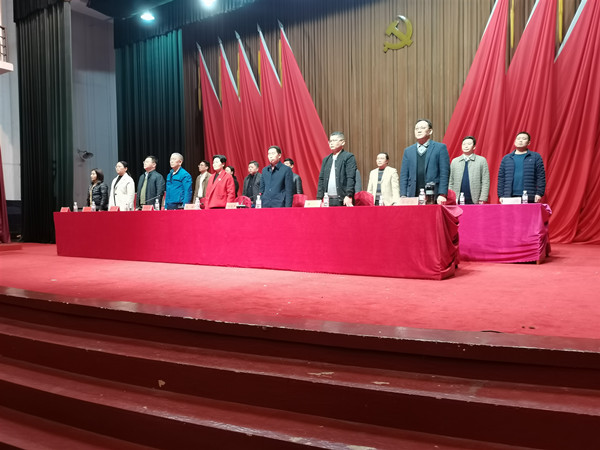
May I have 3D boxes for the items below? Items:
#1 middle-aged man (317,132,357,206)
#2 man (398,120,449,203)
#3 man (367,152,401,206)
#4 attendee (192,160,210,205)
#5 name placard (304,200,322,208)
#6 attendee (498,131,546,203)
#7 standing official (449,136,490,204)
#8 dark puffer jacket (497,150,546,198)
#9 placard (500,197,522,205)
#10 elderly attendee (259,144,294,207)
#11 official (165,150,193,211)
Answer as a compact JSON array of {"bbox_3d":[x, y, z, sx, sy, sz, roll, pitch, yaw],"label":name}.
[{"bbox_3d":[0.507,-0.344,6.403,0.560,1.744,0.350,0,2,32],"label":"middle-aged man"},{"bbox_3d":[1.532,-0.387,5.924,0.530,1.810,0.330,0,2,31],"label":"man"},{"bbox_3d":[1.389,-0.359,7.973,0.540,1.648,0.330,0,2,32],"label":"man"},{"bbox_3d":[-1.951,-0.436,10.065,0.490,1.777,0.310,0,2,32],"label":"attendee"},{"bbox_3d":[0.167,-0.247,5.782,0.210,0.090,0.085,0,2,32],"label":"name placard"},{"bbox_3d":[3.155,-0.419,6.863,0.610,1.782,0.350,0,2,32],"label":"attendee"},{"bbox_3d":[2.563,-0.439,7.328,0.530,1.780,0.330,0,2,31],"label":"standing official"},{"bbox_3d":[3.174,-0.731,6.953,0.660,0.700,0.340,0,2,31],"label":"dark puffer jacket"},{"bbox_3d":[2.752,-0.315,6.315,0.250,0.090,0.070,0,2,31],"label":"placard"},{"bbox_3d":[-0.321,-0.296,6.925,0.510,1.641,0.320,0,2,32],"label":"elderly attendee"},{"bbox_3d":[-2.020,-0.355,8.155,0.490,1.700,0.310,0,2,31],"label":"official"}]

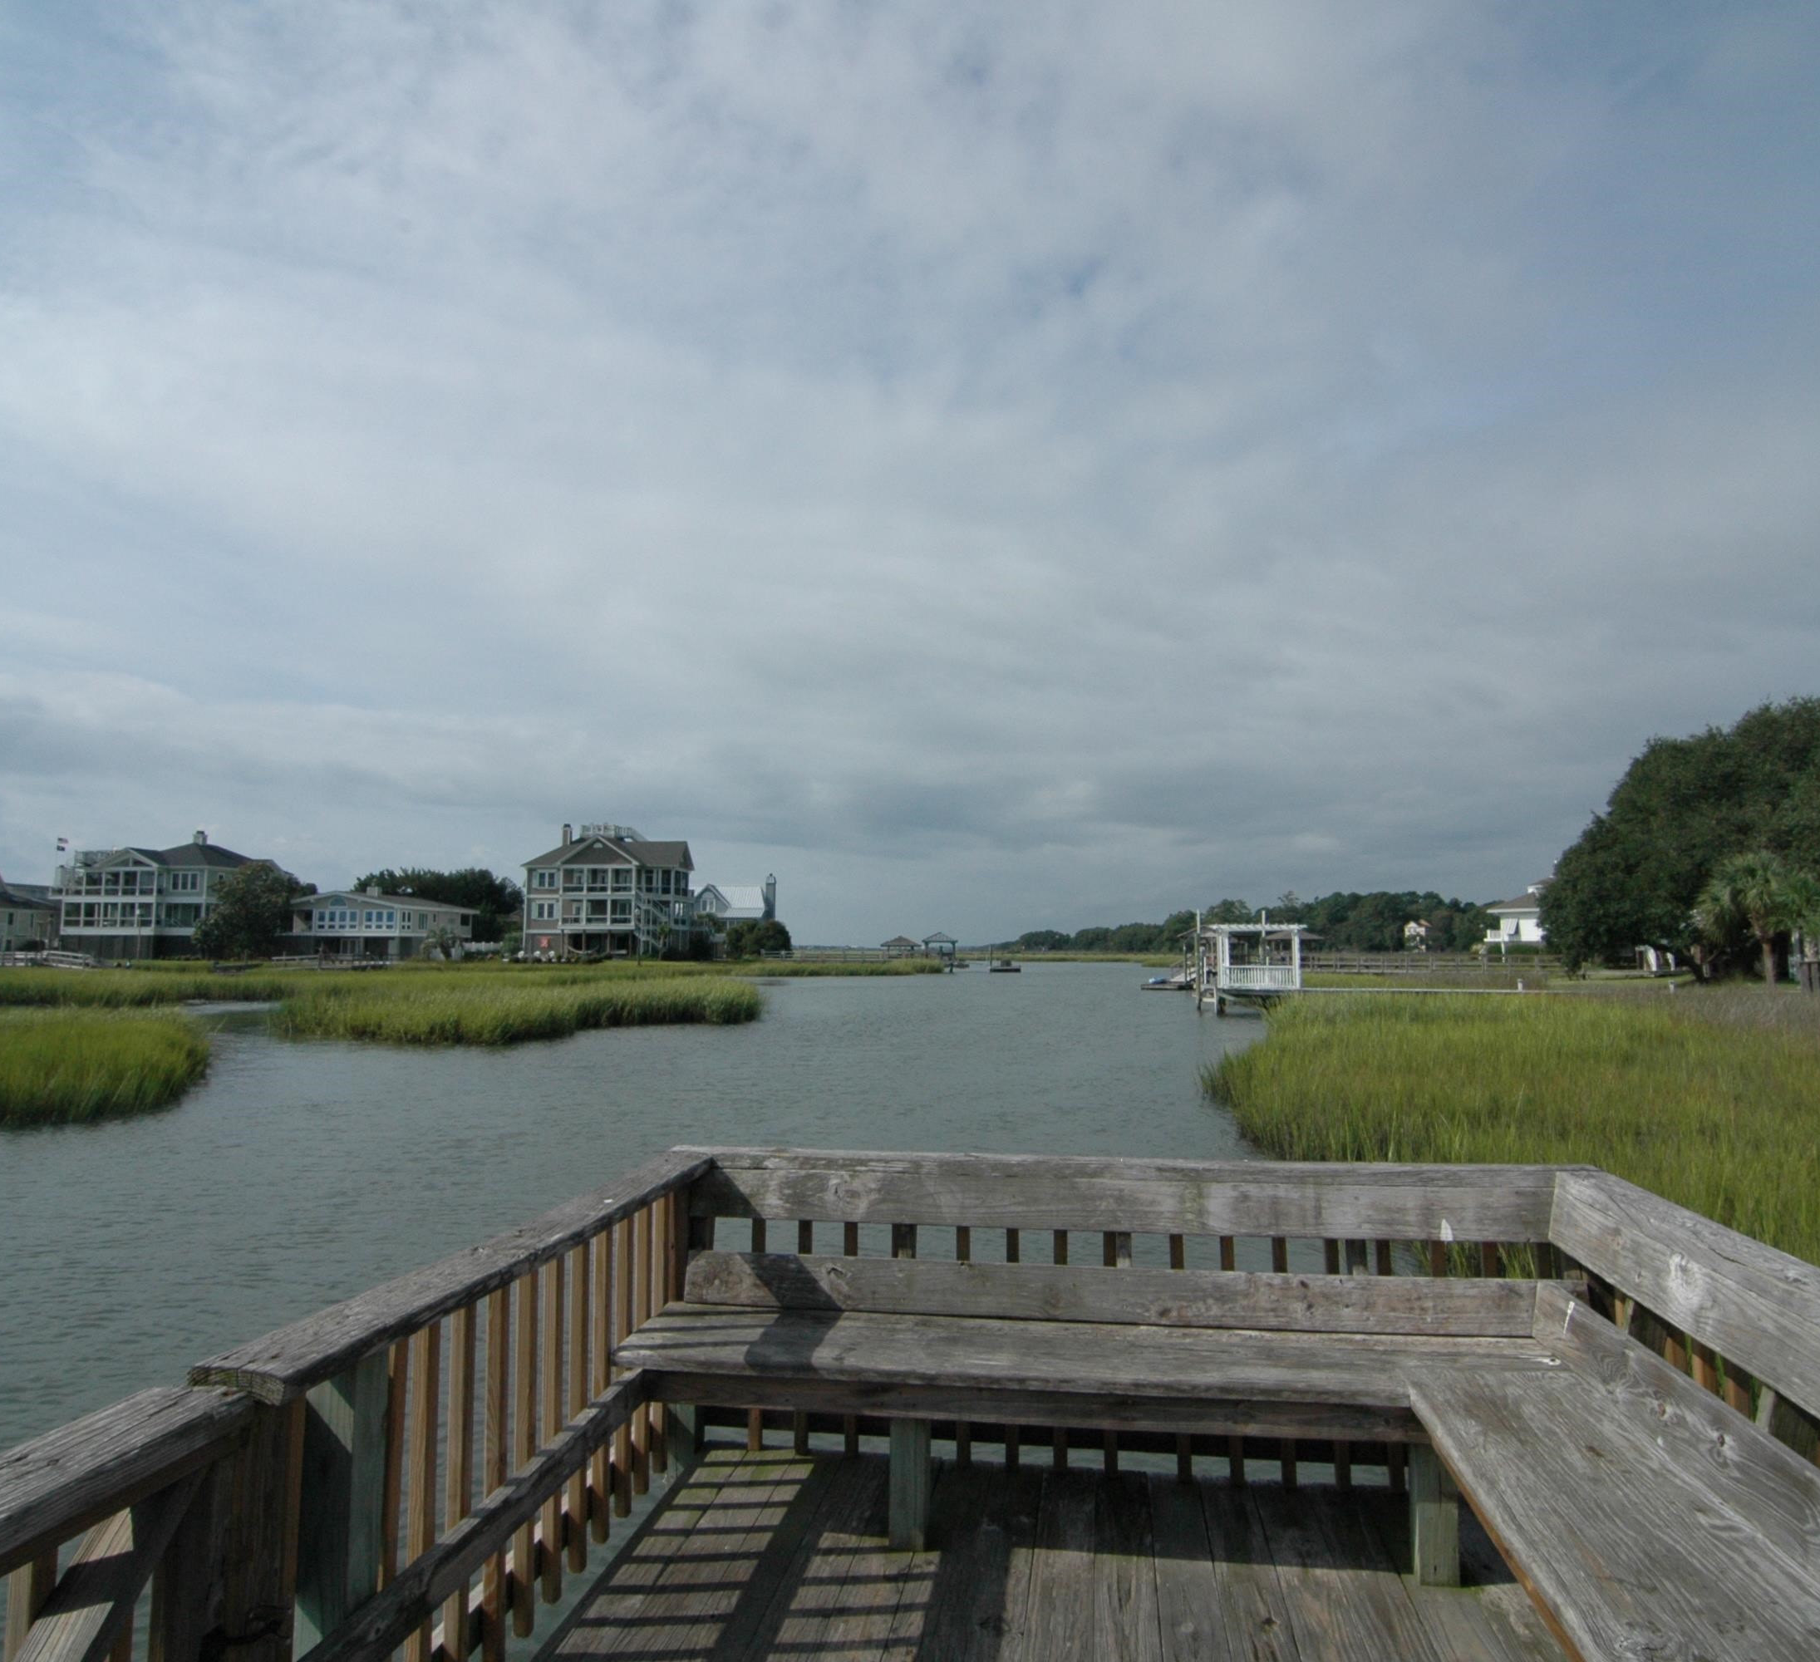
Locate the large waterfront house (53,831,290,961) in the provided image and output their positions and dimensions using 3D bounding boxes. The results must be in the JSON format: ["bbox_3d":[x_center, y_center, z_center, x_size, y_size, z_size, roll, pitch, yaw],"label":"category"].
[{"bbox_3d":[-73.200,6.636,118.428,13.500,12.800,14.200,-1,-6,10],"label":"large waterfront house"}]

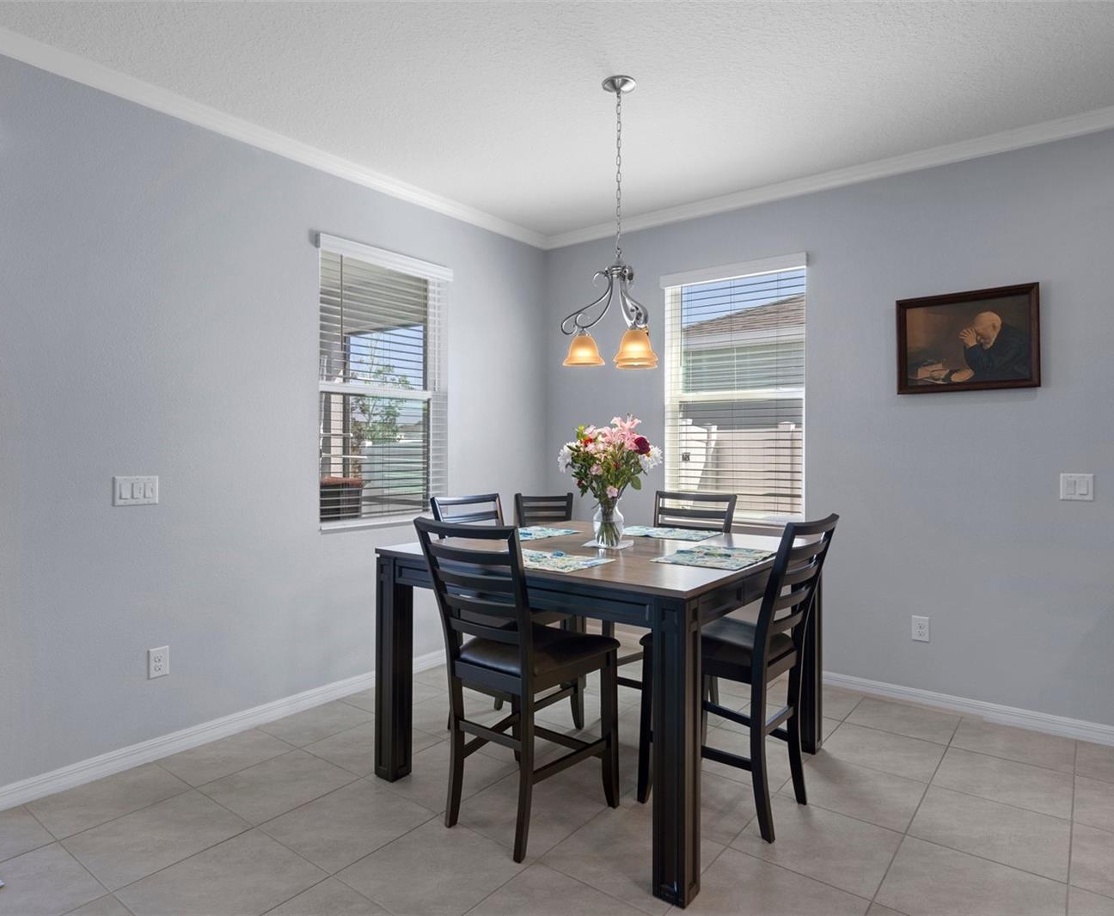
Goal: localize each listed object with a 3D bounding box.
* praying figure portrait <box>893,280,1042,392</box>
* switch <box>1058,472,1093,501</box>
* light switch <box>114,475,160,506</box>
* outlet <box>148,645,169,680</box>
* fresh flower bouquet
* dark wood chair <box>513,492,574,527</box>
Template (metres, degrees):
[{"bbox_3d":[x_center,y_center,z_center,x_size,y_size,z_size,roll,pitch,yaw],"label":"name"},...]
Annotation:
[{"bbox_3d":[2.026,-0.577,3.225,0.595,0.487,0.030,1,1,36],"label":"praying figure portrait"},{"bbox_3d":[2.392,0.135,2.986,0.121,0.120,0.010,1,1,36],"label":"switch"},{"bbox_3d":[-1.754,0.138,2.710,0.010,0.120,0.168,1,1,40],"label":"light switch"},{"bbox_3d":[-1.706,0.878,2.781,0.010,0.123,0.081,1,1,40],"label":"outlet"},{"bbox_3d":[0.231,0.099,2.792,0.440,0.560,0.410,0,1,5],"label":"fresh flower bouquet"},{"bbox_3d":[-0.081,0.762,4.143,0.430,1.020,0.520,0,1,-6],"label":"dark wood chair"}]

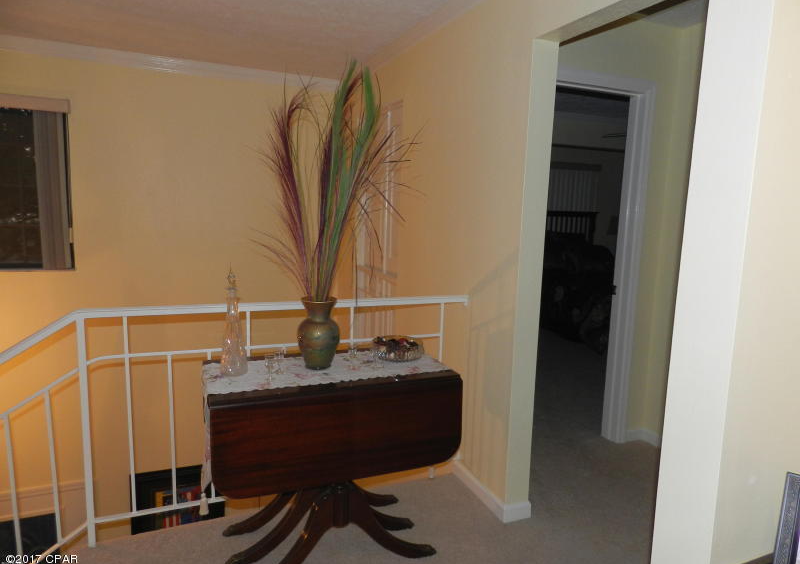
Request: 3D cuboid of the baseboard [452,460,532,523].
[{"bbox_3d":[0.438,1.003,2.615,0.144,0.083,0.490,-1,8,-24],"label":"baseboard"}]

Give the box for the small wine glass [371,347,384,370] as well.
[{"bbox_3d":[-0.090,0.306,2.128,0.053,0.081,0.053,2,7,0],"label":"small wine glass"}]

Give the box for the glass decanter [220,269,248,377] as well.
[{"bbox_3d":[-0.621,0.147,1.990,0.101,0.398,0.101,-1,8,-24],"label":"glass decanter"}]

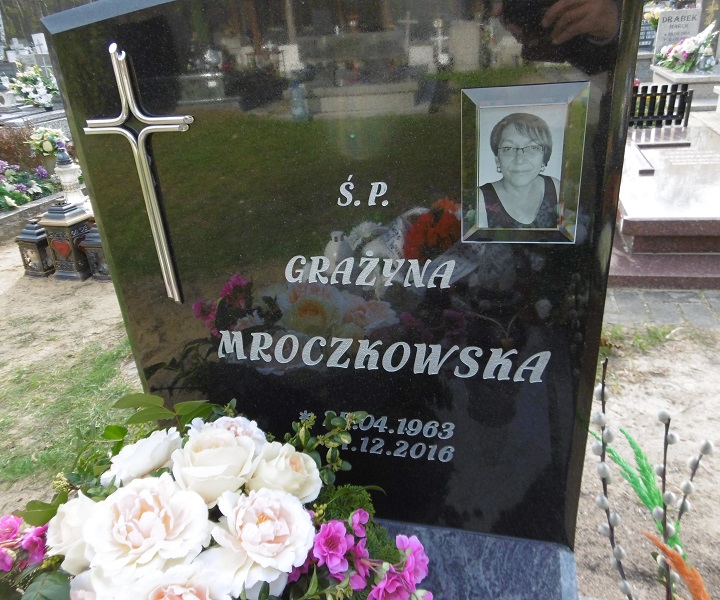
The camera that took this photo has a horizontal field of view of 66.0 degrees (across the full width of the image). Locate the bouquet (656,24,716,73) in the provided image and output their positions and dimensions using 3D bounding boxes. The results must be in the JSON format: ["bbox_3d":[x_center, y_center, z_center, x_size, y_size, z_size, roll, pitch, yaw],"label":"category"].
[{"bbox_3d":[3.461,-2.684,5.897,0.540,0.480,0.320,2,26,15],"label":"bouquet"}]

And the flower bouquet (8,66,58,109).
[{"bbox_3d":[-3.473,-2.250,5.900,0.480,0.430,0.380,-6,25,-3],"label":"flower bouquet"}]

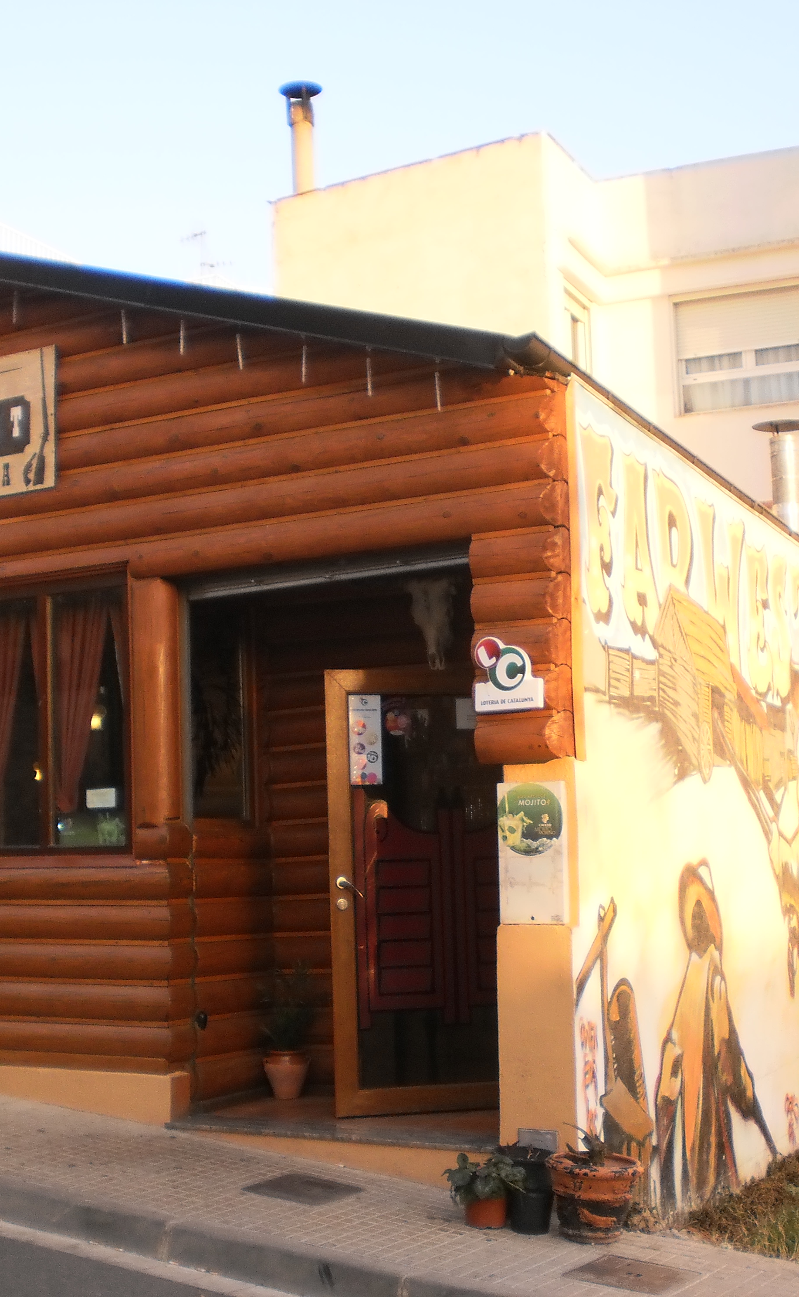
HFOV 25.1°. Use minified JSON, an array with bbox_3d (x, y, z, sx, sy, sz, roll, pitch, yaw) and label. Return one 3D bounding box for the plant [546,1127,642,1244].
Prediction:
[{"bbox_3d":[0.736,2.012,6.807,0.363,0.394,0.363,3,-3,0],"label":"plant"}]

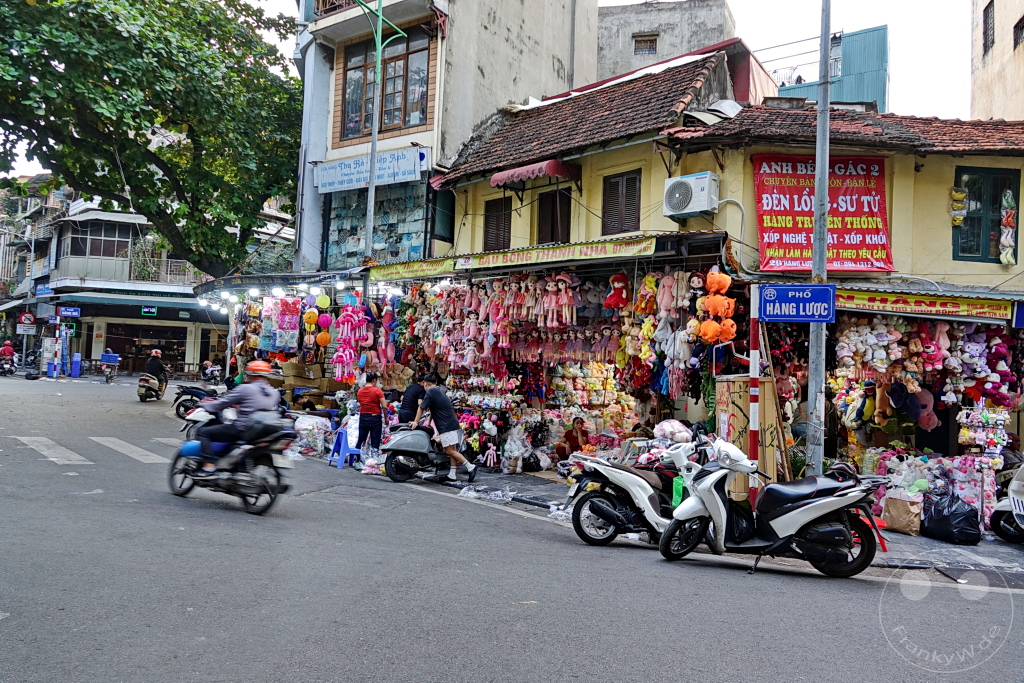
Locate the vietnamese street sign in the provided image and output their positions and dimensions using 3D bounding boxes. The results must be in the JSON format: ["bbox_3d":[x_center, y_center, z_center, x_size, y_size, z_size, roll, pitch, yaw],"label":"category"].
[{"bbox_3d":[2.909,-0.389,6.950,0.725,0.378,0.030,2,-1,17],"label":"vietnamese street sign"}]

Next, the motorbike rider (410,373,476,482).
[{"bbox_3d":[-0.908,1.140,9.050,0.850,1.440,0.520,2,-2,21],"label":"motorbike rider"}]

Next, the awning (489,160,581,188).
[{"bbox_3d":[0.427,-3.098,12.852,0.720,0.304,1.681,3,-2,-44],"label":"awning"}]

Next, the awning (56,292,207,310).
[{"bbox_3d":[-16.552,-1.787,30.500,7.200,0.750,1.500,3,-2,-26],"label":"awning"}]

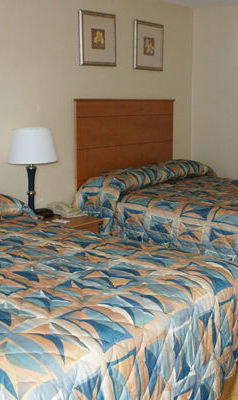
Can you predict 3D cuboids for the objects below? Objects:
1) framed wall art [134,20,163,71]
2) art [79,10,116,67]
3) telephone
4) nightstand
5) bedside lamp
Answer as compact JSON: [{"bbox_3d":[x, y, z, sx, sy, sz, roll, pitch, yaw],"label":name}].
[{"bbox_3d":[0.308,-1.484,4.838,0.030,0.463,0.448,10,15,41],"label":"framed wall art"},{"bbox_3d":[-0.163,-1.387,4.318,0.030,0.463,0.448,10,15,41],"label":"art"},{"bbox_3d":[-0.422,0.075,4.051,0.212,0.095,0.219,-7,13,-32],"label":"telephone"},{"bbox_3d":[-0.526,0.449,3.860,0.496,0.569,0.628,10,15,41],"label":"nightstand"},{"bbox_3d":[-0.622,-0.168,3.677,0.358,0.723,0.358,0,11,0],"label":"bedside lamp"}]

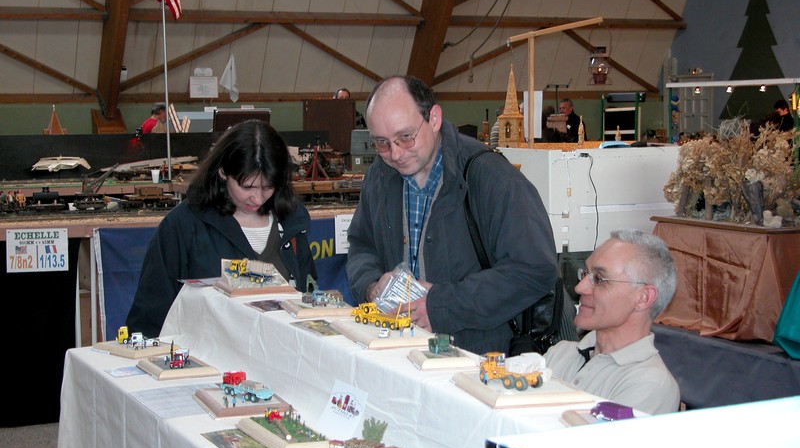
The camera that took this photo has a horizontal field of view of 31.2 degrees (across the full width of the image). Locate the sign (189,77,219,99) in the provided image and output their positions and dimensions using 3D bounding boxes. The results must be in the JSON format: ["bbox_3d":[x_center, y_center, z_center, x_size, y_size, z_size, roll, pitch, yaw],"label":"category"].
[{"bbox_3d":[-2.240,-1.555,16.400,0.320,0.236,0.015,-1,6,-13],"label":"sign"}]

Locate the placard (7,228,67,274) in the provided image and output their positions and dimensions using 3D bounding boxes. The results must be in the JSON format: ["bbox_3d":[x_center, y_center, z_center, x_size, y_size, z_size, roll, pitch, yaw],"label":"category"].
[{"bbox_3d":[-1.775,0.132,7.020,0.297,0.210,0.010,-2,6,-15],"label":"placard"}]

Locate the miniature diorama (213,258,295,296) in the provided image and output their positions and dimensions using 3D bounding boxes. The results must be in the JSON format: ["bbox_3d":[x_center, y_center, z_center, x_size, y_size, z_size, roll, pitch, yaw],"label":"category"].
[{"bbox_3d":[-0.400,0.140,3.940,0.200,0.085,0.210,-2,7,-19],"label":"miniature diorama"}]

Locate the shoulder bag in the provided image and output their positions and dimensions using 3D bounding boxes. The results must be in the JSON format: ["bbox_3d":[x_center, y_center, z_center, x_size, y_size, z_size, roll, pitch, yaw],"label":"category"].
[{"bbox_3d":[0.292,0.106,3.520,0.300,0.560,0.220,-5,8,-37],"label":"shoulder bag"}]

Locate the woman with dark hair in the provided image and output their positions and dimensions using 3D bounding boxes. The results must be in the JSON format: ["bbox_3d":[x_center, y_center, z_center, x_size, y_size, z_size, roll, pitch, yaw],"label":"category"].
[{"bbox_3d":[-0.510,0.490,4.130,0.520,1.580,0.420,-3,7,-22],"label":"woman with dark hair"}]

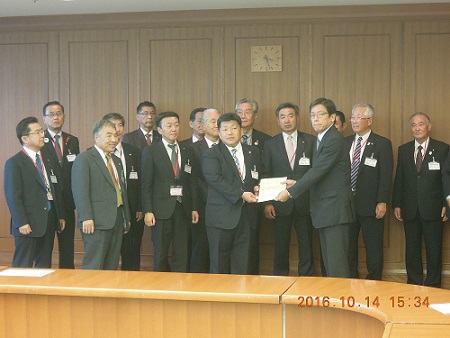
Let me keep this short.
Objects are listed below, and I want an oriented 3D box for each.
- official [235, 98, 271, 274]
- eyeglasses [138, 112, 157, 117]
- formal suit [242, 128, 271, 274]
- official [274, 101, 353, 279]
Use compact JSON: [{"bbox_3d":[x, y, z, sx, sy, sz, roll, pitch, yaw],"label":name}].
[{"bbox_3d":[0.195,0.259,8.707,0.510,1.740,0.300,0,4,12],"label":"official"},{"bbox_3d":[-0.720,-0.501,9.250,0.142,0.042,0.140,-2,4,-28],"label":"eyeglasses"},{"bbox_3d":[0.192,0.377,8.728,0.510,1.460,0.290,0,4,12],"label":"formal suit"},{"bbox_3d":[0.667,0.349,7.357,0.580,1.730,0.500,-2,4,-25],"label":"official"}]

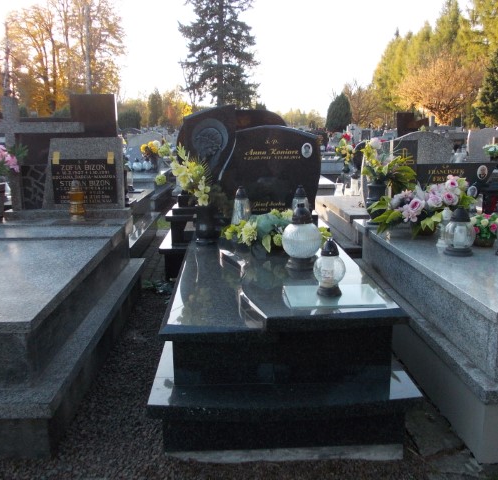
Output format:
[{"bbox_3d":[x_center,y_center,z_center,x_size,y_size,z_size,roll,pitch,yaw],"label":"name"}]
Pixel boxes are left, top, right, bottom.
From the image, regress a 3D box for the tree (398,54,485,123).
[{"bbox_3d":[13.774,-10.193,37.236,6.186,6.258,6.186,-1,12,-2],"label":"tree"}]

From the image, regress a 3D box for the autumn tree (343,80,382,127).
[{"bbox_3d":[10.657,-12.504,49.039,3.900,5.400,3.900,-1,13,-3],"label":"autumn tree"}]

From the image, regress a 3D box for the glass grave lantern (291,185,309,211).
[{"bbox_3d":[0.397,-0.237,3.973,0.157,0.370,0.157,-1,12,-2],"label":"glass grave lantern"}]

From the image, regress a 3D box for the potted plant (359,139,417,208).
[{"bbox_3d":[1.100,-0.478,4.080,0.457,0.663,0.360,-1,12,-2],"label":"potted plant"}]

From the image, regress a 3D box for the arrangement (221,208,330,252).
[{"bbox_3d":[0.185,-0.079,3.480,0.710,0.270,0.360,-1,12,-2],"label":"arrangement"}]

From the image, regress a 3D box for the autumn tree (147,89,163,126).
[{"bbox_3d":[-9.573,-13.157,53.005,1.700,4.800,1.700,-1,13,-3],"label":"autumn tree"}]

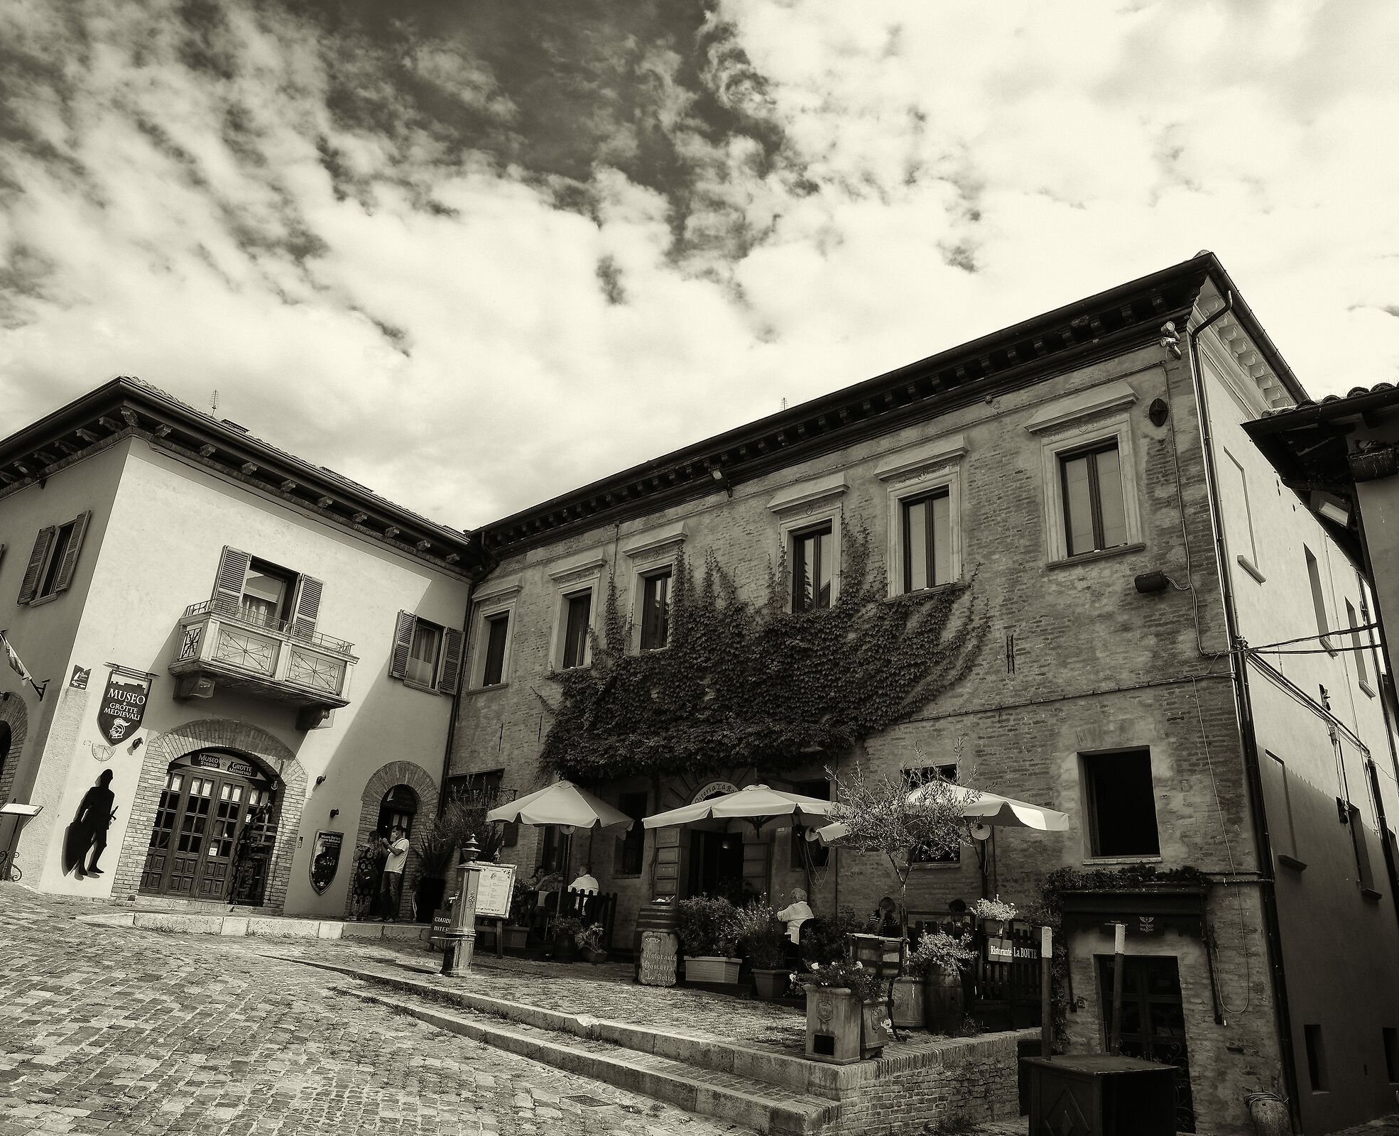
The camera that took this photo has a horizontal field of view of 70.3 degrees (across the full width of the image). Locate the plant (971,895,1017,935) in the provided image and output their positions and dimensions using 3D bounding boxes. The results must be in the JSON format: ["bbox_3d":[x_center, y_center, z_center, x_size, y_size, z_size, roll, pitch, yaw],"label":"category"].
[{"bbox_3d":[3.537,4.186,11.923,0.420,0.420,0.400,-15,-27,39],"label":"plant"}]

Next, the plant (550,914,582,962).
[{"bbox_3d":[-2.167,6.046,16.271,0.500,0.750,0.500,3,-20,1],"label":"plant"}]

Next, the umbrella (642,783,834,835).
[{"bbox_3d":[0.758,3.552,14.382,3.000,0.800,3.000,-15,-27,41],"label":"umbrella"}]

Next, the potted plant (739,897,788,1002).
[{"bbox_3d":[0.844,4.945,12.859,0.540,1.200,0.540,-15,-27,39],"label":"potted plant"}]

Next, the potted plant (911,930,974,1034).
[{"bbox_3d":[3.065,5.207,12.539,0.750,1.180,0.720,-15,-27,41],"label":"potted plant"}]

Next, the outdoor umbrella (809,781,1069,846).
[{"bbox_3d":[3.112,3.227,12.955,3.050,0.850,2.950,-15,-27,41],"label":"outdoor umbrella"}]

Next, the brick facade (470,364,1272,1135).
[{"bbox_3d":[0.499,3.017,17.360,16.170,9.900,0.600,-15,-27,39],"label":"brick facade"}]

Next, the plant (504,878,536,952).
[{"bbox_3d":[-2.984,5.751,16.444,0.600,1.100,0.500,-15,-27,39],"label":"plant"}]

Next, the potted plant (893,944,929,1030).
[{"bbox_3d":[2.364,4.669,11.098,0.390,0.870,0.390,2,-21,1],"label":"potted plant"}]

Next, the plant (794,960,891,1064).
[{"bbox_3d":[1.466,4.640,10.473,0.850,0.990,0.750,-9,-24,31],"label":"plant"}]

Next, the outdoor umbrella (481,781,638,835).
[{"bbox_3d":[-2.382,4.028,16.935,2.450,0.720,2.450,2,-21,1],"label":"outdoor umbrella"}]

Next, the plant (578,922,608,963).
[{"bbox_3d":[-1.739,6.135,16.355,0.500,0.660,0.480,-15,-27,41],"label":"plant"}]

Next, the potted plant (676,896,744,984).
[{"bbox_3d":[0.155,5.537,14.699,0.980,1.250,0.600,-15,-27,41],"label":"potted plant"}]

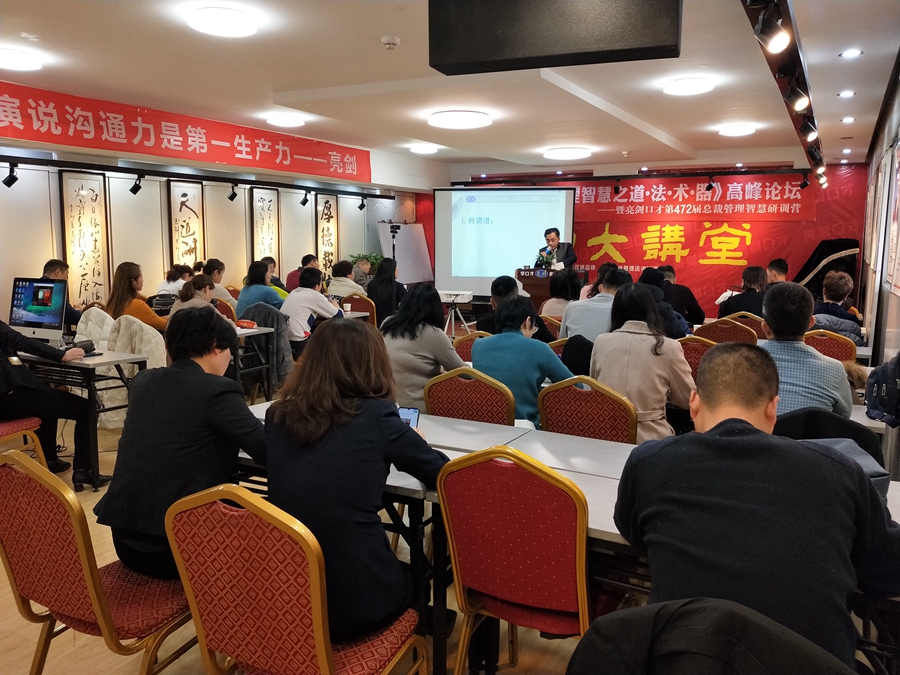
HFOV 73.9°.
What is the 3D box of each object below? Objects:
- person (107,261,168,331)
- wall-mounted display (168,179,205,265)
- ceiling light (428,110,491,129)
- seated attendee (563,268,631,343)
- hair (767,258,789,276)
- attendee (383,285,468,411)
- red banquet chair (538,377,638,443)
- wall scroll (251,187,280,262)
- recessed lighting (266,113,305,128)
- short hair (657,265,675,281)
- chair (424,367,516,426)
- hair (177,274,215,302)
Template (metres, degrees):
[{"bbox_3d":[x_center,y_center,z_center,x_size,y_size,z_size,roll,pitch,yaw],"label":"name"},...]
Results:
[{"bbox_3d":[-2.478,0.046,4.991,0.470,1.310,0.720,7,12,34],"label":"person"},{"bbox_3d":[-2.900,-0.991,6.645,0.040,1.450,0.430,7,12,32],"label":"wall-mounted display"},{"bbox_3d":[0.093,-1.921,5.347,0.575,0.090,0.575,1,10,0],"label":"ceiling light"},{"bbox_3d":[1.094,0.212,4.100,0.540,1.350,0.730,4,10,20],"label":"seated attendee"},{"bbox_3d":[2.930,-0.626,5.350,0.170,0.160,0.200,-2,10,-18],"label":"hair"},{"bbox_3d":[-0.053,0.327,3.436,0.500,1.270,0.780,9,13,37],"label":"attendee"},{"bbox_3d":[0.761,0.595,3.067,0.450,0.930,0.560,6,11,32],"label":"red banquet chair"},{"bbox_3d":[-2.314,-1.141,7.537,0.040,1.450,0.430,7,12,32],"label":"wall scroll"},{"bbox_3d":[-1.651,-2.172,6.021,0.380,0.080,0.380,1,10,0],"label":"recessed lighting"},{"bbox_3d":[1.820,-0.549,5.050,0.165,0.150,0.190,5,10,25],"label":"short hair"},{"bbox_3d":[0.207,0.555,2.909,0.450,0.930,0.560,6,11,28],"label":"chair"},{"bbox_3d":[-1.962,-0.386,4.620,0.200,0.240,0.270,9,13,37],"label":"hair"}]

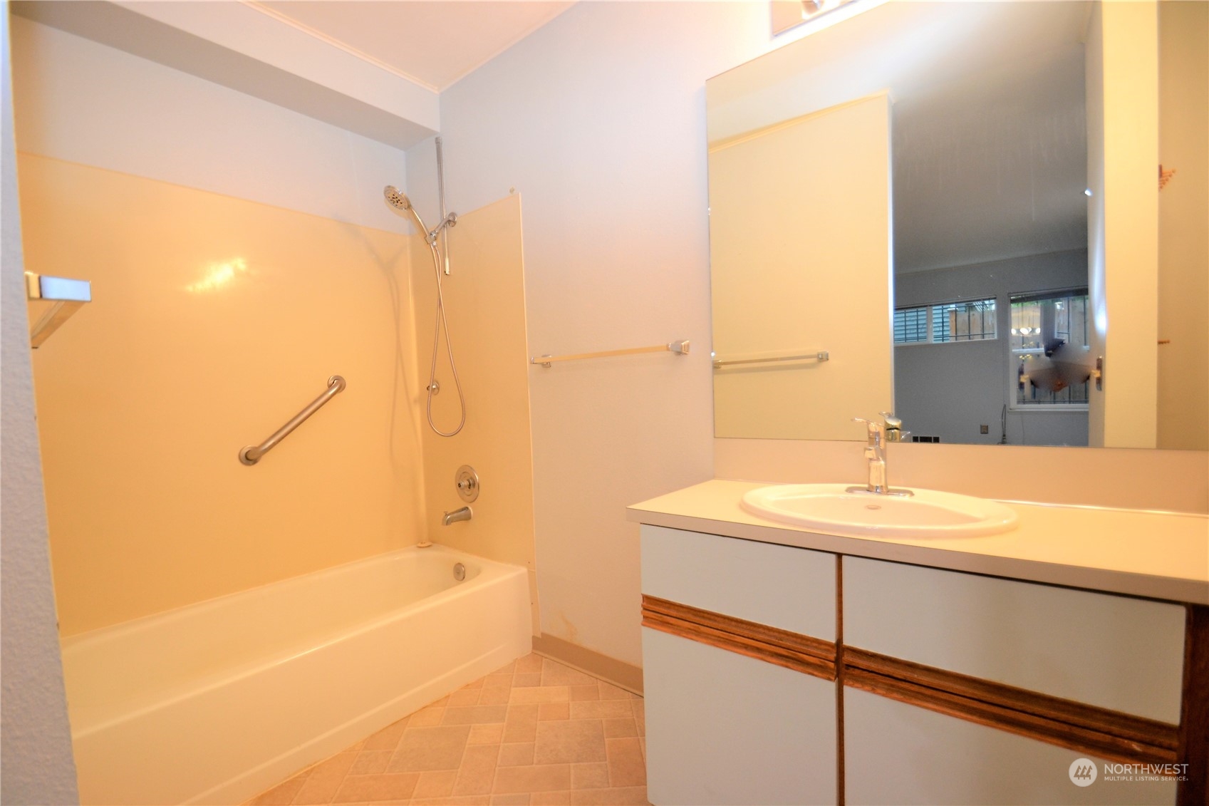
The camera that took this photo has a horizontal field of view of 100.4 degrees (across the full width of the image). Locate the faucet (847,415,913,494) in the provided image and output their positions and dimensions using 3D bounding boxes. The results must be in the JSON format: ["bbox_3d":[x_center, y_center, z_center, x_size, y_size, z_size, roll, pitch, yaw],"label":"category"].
[{"bbox_3d":[0.608,0.122,1.134,0.146,0.175,0.149,-1,2,40],"label":"faucet"}]

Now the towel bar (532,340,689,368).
[{"bbox_3d":[-0.013,-0.168,1.780,0.655,0.042,0.081,-1,2,40],"label":"towel bar"}]

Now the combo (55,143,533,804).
[{"bbox_3d":[-1.111,0.084,1.804,0.804,2.016,1.450,-1,2,40],"label":"combo"}]

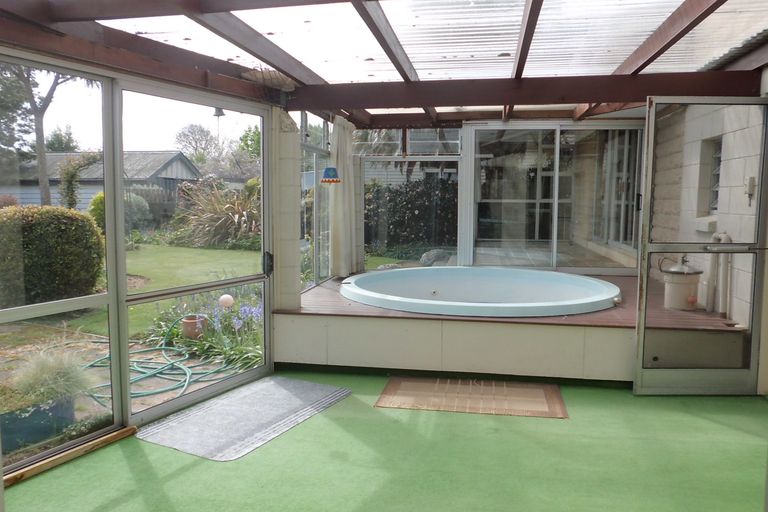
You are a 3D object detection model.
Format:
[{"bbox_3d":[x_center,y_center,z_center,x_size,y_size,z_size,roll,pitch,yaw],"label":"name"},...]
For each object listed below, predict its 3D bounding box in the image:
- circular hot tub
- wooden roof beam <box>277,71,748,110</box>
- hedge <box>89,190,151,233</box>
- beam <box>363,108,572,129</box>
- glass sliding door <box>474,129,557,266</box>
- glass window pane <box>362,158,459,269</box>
[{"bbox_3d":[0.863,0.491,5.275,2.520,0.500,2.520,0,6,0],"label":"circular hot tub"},{"bbox_3d":[0.868,-1.142,3.884,3.191,0.180,0.070,1,6,10],"label":"wooden roof beam"},{"bbox_3d":[-8.552,-1.282,18.000,2.050,1.700,1.900,-3,6,-25],"label":"hedge"},{"bbox_3d":[0.955,-1.555,6.287,2.353,0.172,0.080,1,6,10],"label":"beam"},{"bbox_3d":[1.497,-0.650,6.337,0.936,1.608,0.060,1,6,10],"label":"glass sliding door"},{"bbox_3d":[0.304,-0.491,6.554,1.151,1.333,0.040,1,5,8],"label":"glass window pane"}]

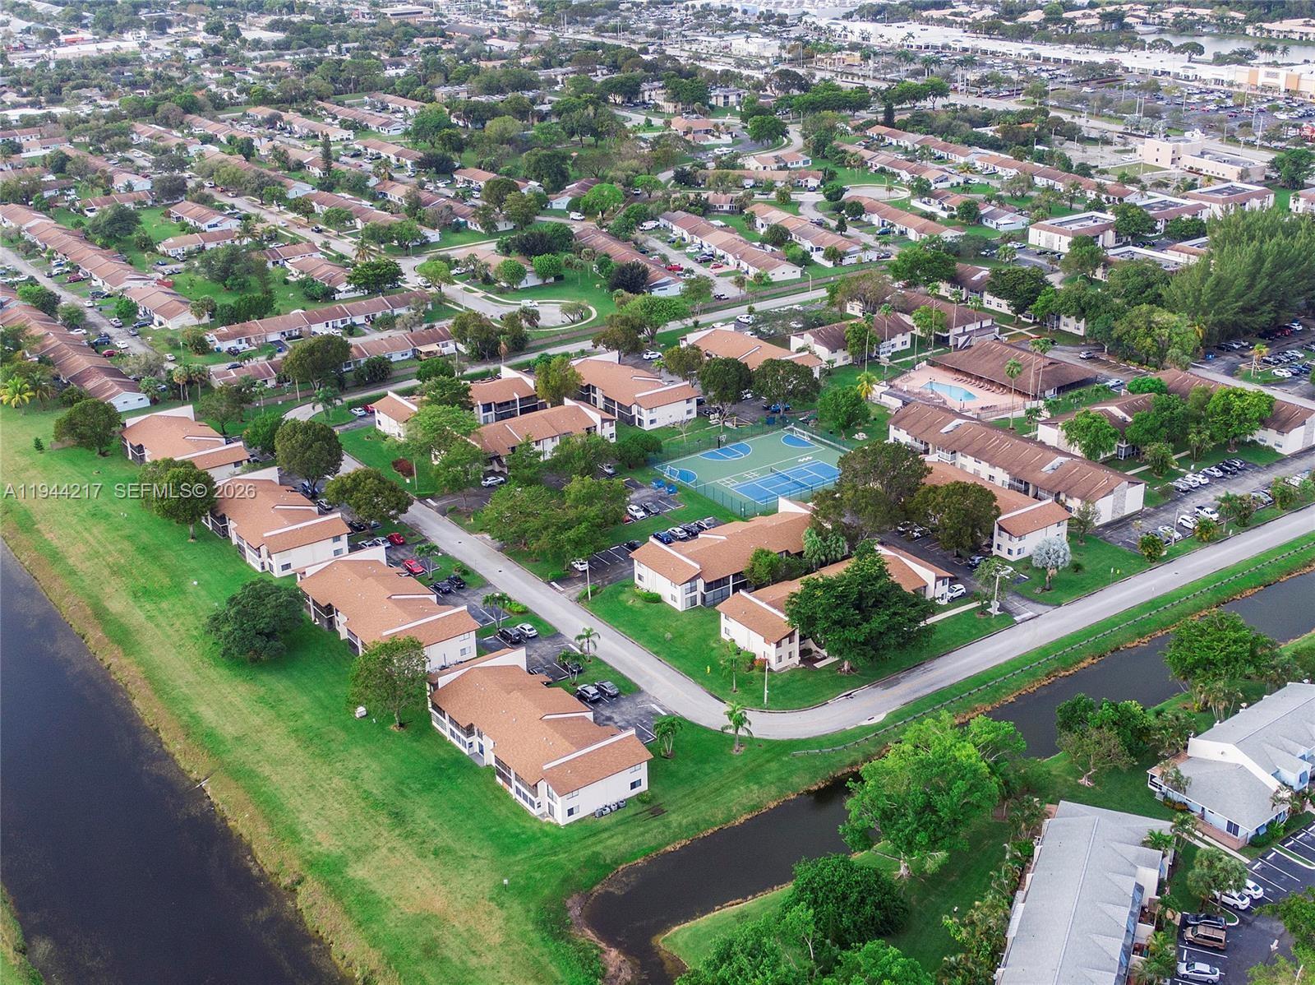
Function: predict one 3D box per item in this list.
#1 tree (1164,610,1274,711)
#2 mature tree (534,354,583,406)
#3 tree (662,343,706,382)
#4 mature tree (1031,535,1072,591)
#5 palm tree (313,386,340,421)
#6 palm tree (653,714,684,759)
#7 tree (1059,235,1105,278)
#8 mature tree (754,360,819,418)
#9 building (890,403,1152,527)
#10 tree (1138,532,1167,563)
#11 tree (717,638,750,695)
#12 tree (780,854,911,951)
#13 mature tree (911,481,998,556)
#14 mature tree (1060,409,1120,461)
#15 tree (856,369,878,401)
[{"bbox_3d":[83.134,25.491,231.640,15.520,15.760,15.520,-2,23,0],"label":"tree"},{"bbox_3d":[-22.783,-25.285,364.627,10.800,12.600,10.800,-3,24,-3],"label":"mature tree"},{"bbox_3d":[6.696,-30.606,377.633,9.830,10.750,9.830,-2,23,0],"label":"tree"},{"bbox_3d":[68.413,12.400,269.895,7.100,9.900,7.000,-2,23,0],"label":"mature tree"},{"bbox_3d":[-76.743,-20.479,359.723,6.300,7.700,6.100,-2,23,0],"label":"palm tree"},{"bbox_3d":[1.534,35.205,224.666,4.100,6.300,4.000,-2,23,0],"label":"palm tree"},{"bbox_3d":[124.020,-68.090,454.910,12.740,12.760,12.740,5,24,15],"label":"tree"},{"bbox_3d":[29.160,-22.940,353.940,15.100,12.800,15.100,1,23,5],"label":"mature tree"},{"bbox_3d":[73.210,-7.440,321.740,16.230,7.620,57.580,-16,27,-31],"label":"building"},{"bbox_3d":[89.437,10.076,281.592,4.690,5.170,4.690,-2,23,0],"label":"tree"},{"bbox_3d":[11.971,28.085,246.256,4.800,8.200,4.800,0,24,3],"label":"tree"},{"bbox_3d":[23.210,49.550,191.200,15.040,7.120,14.640,2,23,7],"label":"tree"},{"bbox_3d":[54.270,5.650,284.650,15.860,13.390,15.860,3,24,11],"label":"mature tree"},{"bbox_3d":[89.847,-11.169,323.125,11.400,12.190,11.400,-2,23,0],"label":"mature tree"},{"bbox_3d":[48.960,-24.657,363.306,5.000,6.500,4.900,-2,23,0],"label":"tree"}]

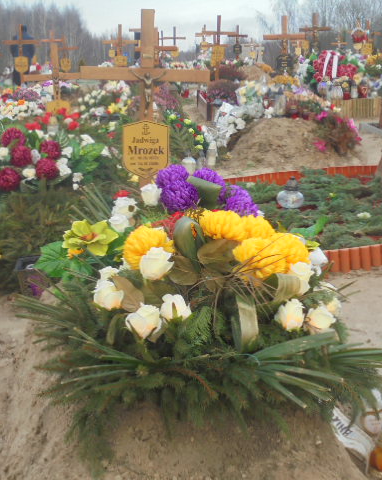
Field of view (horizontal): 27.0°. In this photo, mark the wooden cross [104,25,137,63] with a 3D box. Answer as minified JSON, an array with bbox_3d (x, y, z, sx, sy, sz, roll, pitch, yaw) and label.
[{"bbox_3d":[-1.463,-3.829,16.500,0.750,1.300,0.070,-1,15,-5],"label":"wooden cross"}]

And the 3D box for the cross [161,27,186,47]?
[{"bbox_3d":[-0.528,-5.600,24.000,0.740,1.700,0.090,0,14,6],"label":"cross"}]

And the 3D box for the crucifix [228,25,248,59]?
[{"bbox_3d":[1.389,-5.720,23.500,0.600,1.300,0.070,-1,15,-5],"label":"crucifix"}]

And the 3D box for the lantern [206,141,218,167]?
[{"bbox_3d":[0.227,-0.936,8.600,0.115,0.275,0.115,0,14,0],"label":"lantern"}]

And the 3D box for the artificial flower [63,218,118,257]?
[{"bbox_3d":[-0.316,-0.008,2.500,0.175,0.115,0.140,0,14,0],"label":"artificial flower"}]

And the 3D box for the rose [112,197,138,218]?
[{"bbox_3d":[-0.226,-0.114,2.700,0.083,0.070,0.083,0,14,0],"label":"rose"}]

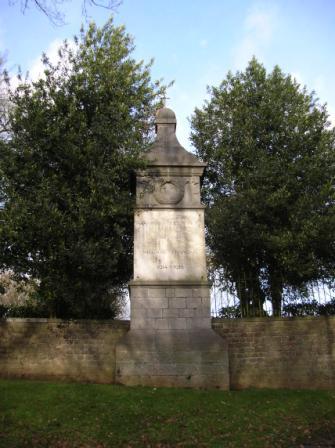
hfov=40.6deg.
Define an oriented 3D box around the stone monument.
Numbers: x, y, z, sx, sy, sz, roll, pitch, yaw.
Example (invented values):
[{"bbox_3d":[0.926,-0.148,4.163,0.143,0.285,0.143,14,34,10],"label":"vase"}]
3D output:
[{"bbox_3d":[0.025,0.190,7.739,1.626,4.751,1.594,0,-13,-2],"label":"stone monument"}]

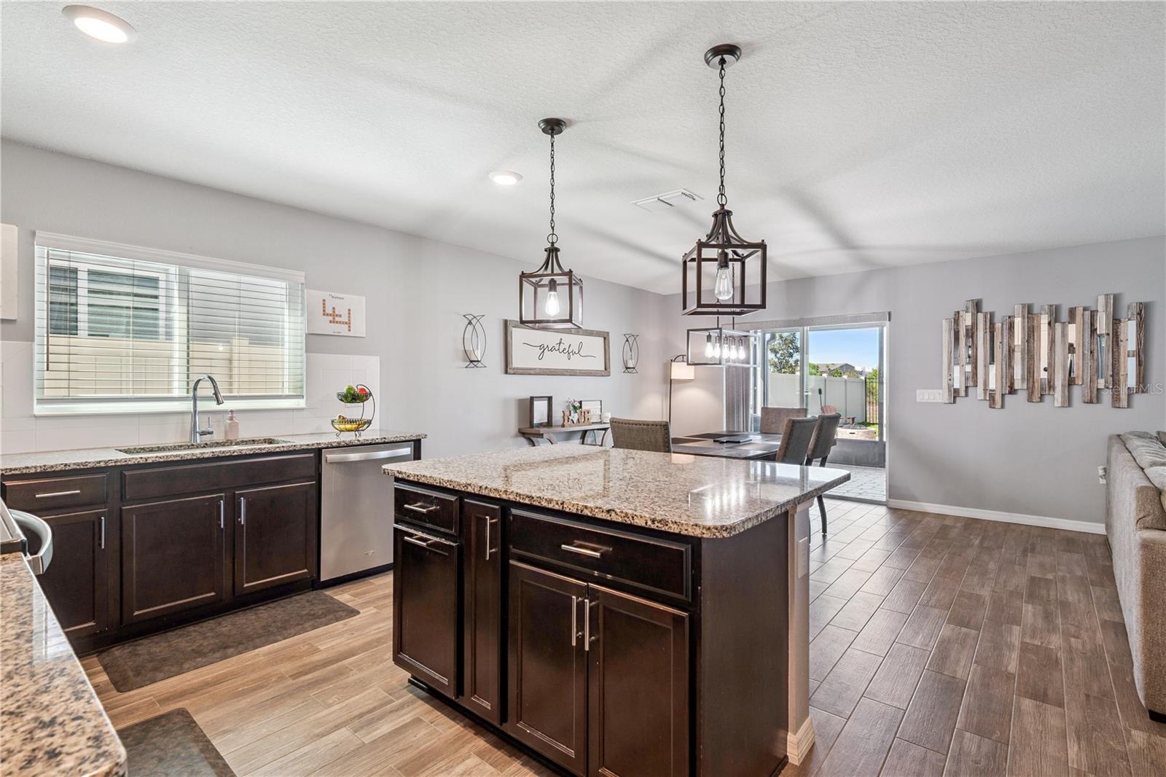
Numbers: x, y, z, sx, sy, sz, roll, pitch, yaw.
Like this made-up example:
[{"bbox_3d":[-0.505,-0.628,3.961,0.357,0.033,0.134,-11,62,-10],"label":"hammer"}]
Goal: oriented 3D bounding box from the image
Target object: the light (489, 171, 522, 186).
[{"bbox_3d":[-0.451,-1.212,3.194,0.190,0.028,0.190,0,0,0],"label":"light"}]

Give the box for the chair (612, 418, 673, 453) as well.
[{"bbox_3d":[0.567,0.708,3.959,0.490,1.000,0.630,0,0,40],"label":"chair"}]

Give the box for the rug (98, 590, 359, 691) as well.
[{"bbox_3d":[-1.703,1.208,2.740,0.479,0.017,1.010,0,0,40],"label":"rug"}]

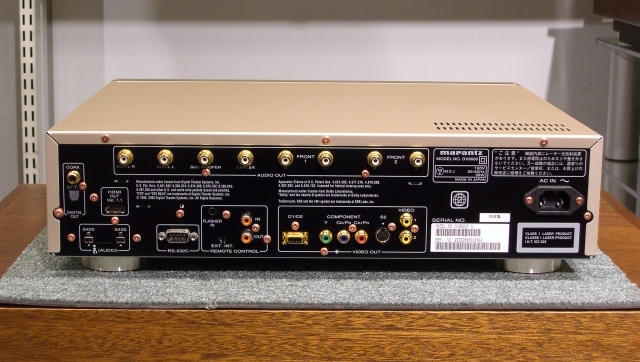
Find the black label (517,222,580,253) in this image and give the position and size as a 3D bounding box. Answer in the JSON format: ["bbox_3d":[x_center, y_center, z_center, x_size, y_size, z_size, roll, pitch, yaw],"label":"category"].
[{"bbox_3d":[0.182,0.045,1.002,0.050,0.024,0.001,0,11,-1],"label":"black label"}]

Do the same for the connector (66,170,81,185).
[{"bbox_3d":[-0.194,-0.002,0.988,0.010,0.010,0.010,0,11,-1],"label":"connector"}]

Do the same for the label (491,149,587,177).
[{"bbox_3d":[0.173,-0.014,0.991,0.075,0.022,0.001,0,11,-1],"label":"label"}]

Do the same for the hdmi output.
[{"bbox_3d":[-0.163,0.022,1.001,0.016,0.006,0.008,0,11,-1],"label":"hdmi output"}]

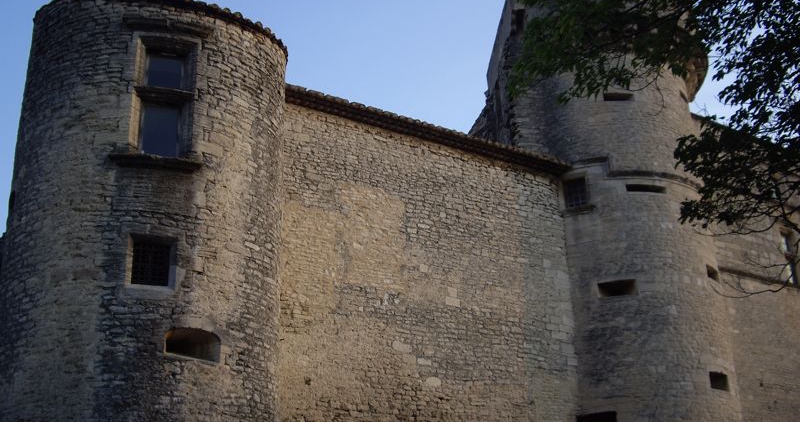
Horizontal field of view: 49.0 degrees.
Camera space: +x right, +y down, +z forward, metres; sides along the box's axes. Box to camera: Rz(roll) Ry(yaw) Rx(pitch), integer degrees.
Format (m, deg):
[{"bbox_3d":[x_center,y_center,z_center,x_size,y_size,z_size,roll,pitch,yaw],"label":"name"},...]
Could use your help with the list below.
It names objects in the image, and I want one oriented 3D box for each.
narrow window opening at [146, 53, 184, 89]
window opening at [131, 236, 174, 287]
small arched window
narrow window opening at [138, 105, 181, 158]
[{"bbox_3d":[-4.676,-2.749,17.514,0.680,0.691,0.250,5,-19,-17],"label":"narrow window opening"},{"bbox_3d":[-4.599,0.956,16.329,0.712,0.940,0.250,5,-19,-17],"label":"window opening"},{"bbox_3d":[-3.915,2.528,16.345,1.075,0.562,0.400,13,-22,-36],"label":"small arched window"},{"bbox_3d":[-4.685,-1.542,17.117,0.708,1.047,0.250,5,-19,-17],"label":"narrow window opening"}]

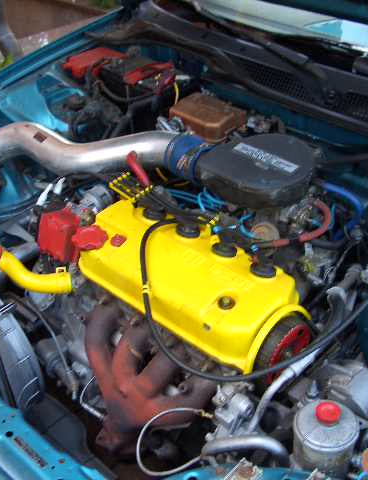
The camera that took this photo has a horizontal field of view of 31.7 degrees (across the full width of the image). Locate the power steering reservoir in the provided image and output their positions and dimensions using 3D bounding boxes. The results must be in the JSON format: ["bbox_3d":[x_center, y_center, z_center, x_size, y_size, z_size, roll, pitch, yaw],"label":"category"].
[{"bbox_3d":[0.179,0.271,0.847,0.082,0.118,0.082,2,32,-1],"label":"power steering reservoir"}]

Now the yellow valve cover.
[{"bbox_3d":[0.015,0.063,1.127,0.415,0.095,0.180,27,39,34],"label":"yellow valve cover"}]

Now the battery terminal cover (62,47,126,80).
[{"bbox_3d":[-0.268,-0.529,1.940,0.120,0.060,0.170,27,39,34],"label":"battery terminal cover"}]

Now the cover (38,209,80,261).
[{"bbox_3d":[-0.236,-0.007,1.215,0.078,0.078,0.055,27,39,34],"label":"cover"}]

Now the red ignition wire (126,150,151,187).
[{"bbox_3d":[-0.090,-0.144,1.310,0.018,0.018,0.080,-18,72,-38],"label":"red ignition wire"}]

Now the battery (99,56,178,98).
[{"bbox_3d":[-0.139,-0.414,1.925,0.225,0.195,0.150,27,39,34],"label":"battery"}]

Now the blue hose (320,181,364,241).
[{"bbox_3d":[0.340,-0.062,1.370,0.090,0.085,0.065,27,39,34],"label":"blue hose"}]

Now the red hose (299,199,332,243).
[{"bbox_3d":[0.245,-0.035,1.232,0.062,0.055,0.090,27,40,35],"label":"red hose"}]

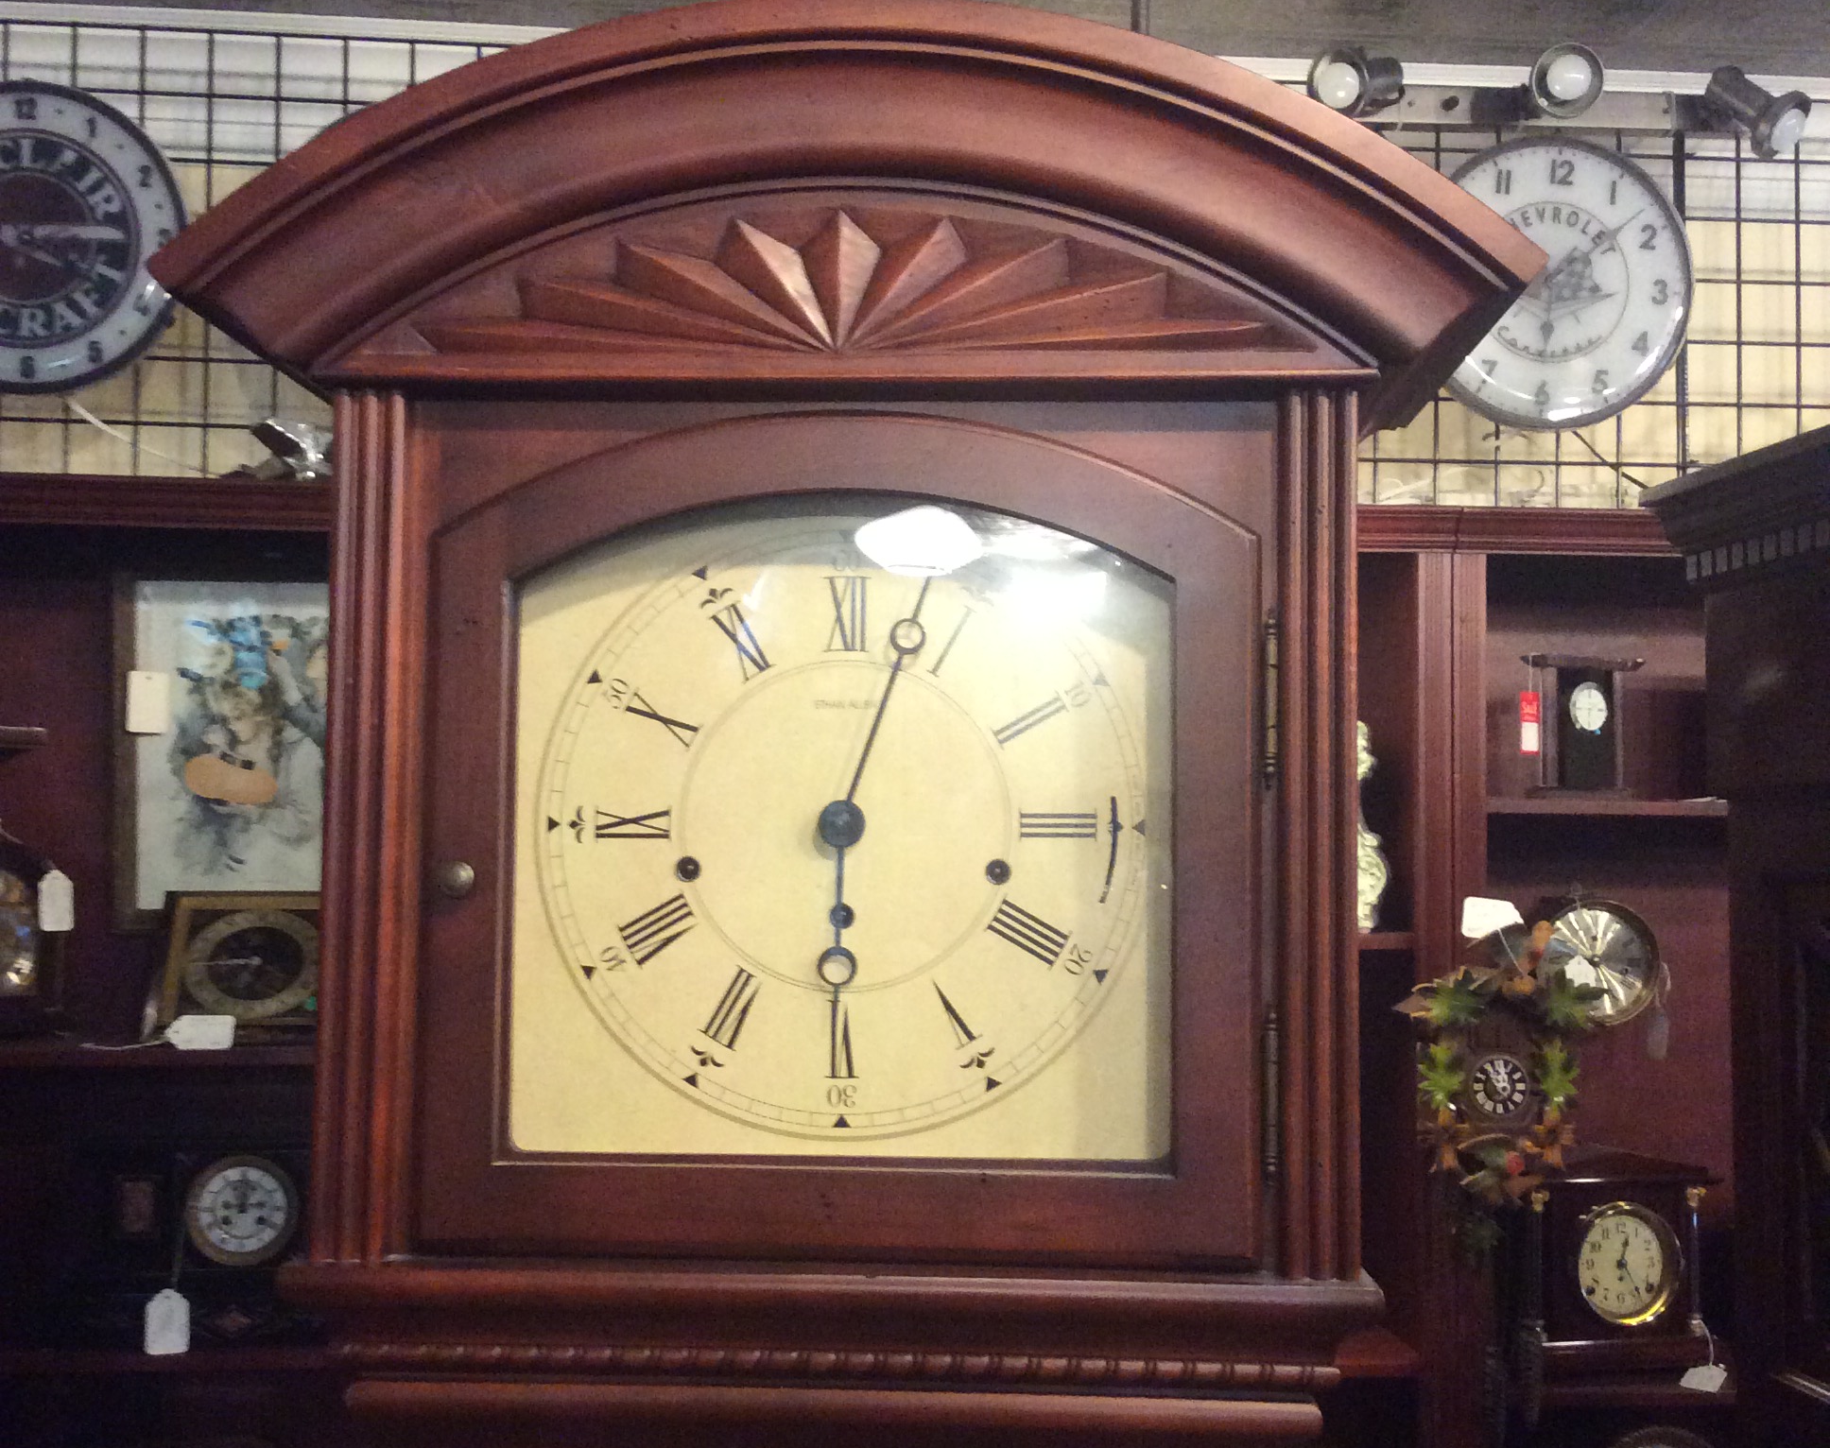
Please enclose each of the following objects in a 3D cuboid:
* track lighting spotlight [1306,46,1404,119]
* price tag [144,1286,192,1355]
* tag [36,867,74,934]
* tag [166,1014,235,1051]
[{"bbox_3d":[0.521,-0.756,2.660,0.122,0.085,0.085,-21,12,-42],"label":"track lighting spotlight"},{"bbox_3d":[-0.756,0.606,2.290,0.044,0.067,0.004,1,-9,-11],"label":"price tag"},{"bbox_3d":[-0.885,0.183,2.330,0.039,0.065,0.004,1,-5,-14],"label":"tag"},{"bbox_3d":[-0.719,0.311,2.280,0.071,0.038,0.004,1,-28,-9],"label":"tag"}]

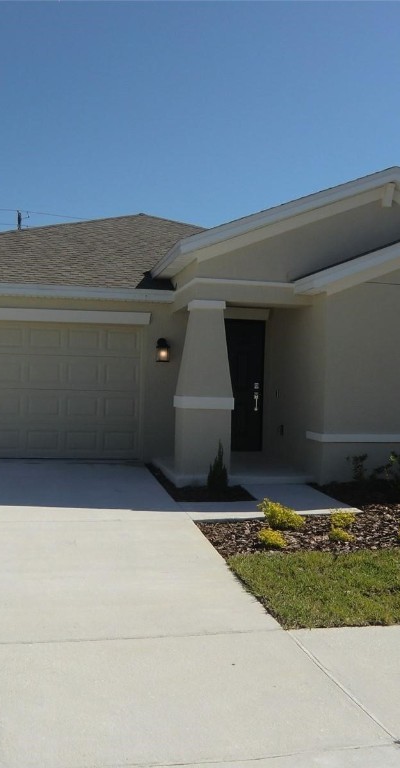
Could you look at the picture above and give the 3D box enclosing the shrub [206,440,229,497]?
[{"bbox_3d":[0.224,1.014,8.758,0.270,0.640,0.270,1,0,-12],"label":"shrub"}]

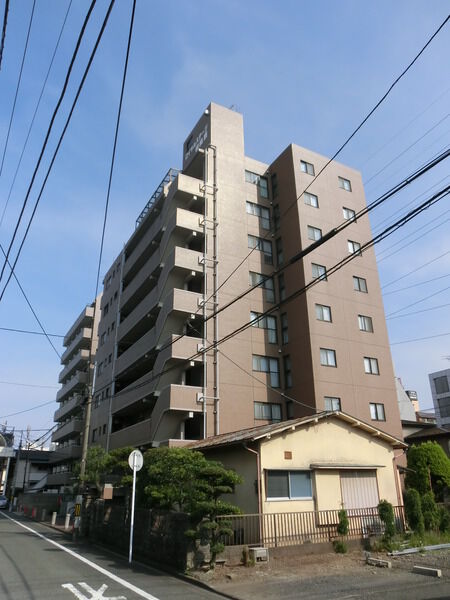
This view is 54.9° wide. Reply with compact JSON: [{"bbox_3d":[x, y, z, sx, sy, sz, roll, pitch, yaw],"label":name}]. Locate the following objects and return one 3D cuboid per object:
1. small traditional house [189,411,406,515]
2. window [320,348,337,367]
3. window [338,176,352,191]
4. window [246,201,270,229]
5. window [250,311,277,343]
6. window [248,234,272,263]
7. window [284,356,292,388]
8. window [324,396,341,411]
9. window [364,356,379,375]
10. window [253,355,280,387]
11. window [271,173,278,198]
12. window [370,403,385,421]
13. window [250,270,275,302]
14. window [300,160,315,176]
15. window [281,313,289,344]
[{"bbox_3d":[2.653,7.242,18.117,7.400,4.250,6.400,11,-25,-27],"label":"small traditional house"},{"bbox_3d":[6.168,3.493,25.892,1.203,1.049,0.140,11,-25,-26],"label":"window"},{"bbox_3d":[9.038,-8.689,32.686,1.196,1.003,0.140,11,-25,-26],"label":"window"},{"bbox_3d":[2.424,-5.952,30.930,1.980,1.880,0.120,11,-25,-27],"label":"window"},{"bbox_3d":[2.514,1.820,27.802,1.933,1.859,0.140,11,-25,-26],"label":"window"},{"bbox_3d":[2.465,-3.392,29.885,1.990,1.910,0.120,11,-25,-27],"label":"window"},{"bbox_3d":[3.951,4.529,27.113,0.120,2.110,0.650,11,-25,-27],"label":"window"},{"bbox_3d":[6.223,6.138,24.773,1.180,1.040,0.120,11,-25,-27],"label":"window"},{"bbox_3d":[9.263,4.213,27.399,1.208,1.033,0.140,11,-25,-26],"label":"window"},{"bbox_3d":[2.553,4.433,26.727,1.933,1.856,0.140,11,-25,-26],"label":"window"},{"bbox_3d":[3.776,-8.479,32.379,0.140,2.000,0.620,11,-25,-26],"label":"window"},{"bbox_3d":[9.297,6.817,26.327,1.200,1.020,0.120,11,-25,-27],"label":"window"},{"bbox_3d":[2.474,-0.799,28.878,1.933,1.900,0.140,11,-25,-26],"label":"window"},{"bbox_3d":[5.962,-9.481,31.221,1.145,0.957,0.140,11,-25,-26],"label":"window"},{"bbox_3d":[3.932,1.879,28.121,0.140,2.000,0.620,11,-25,-26],"label":"window"}]

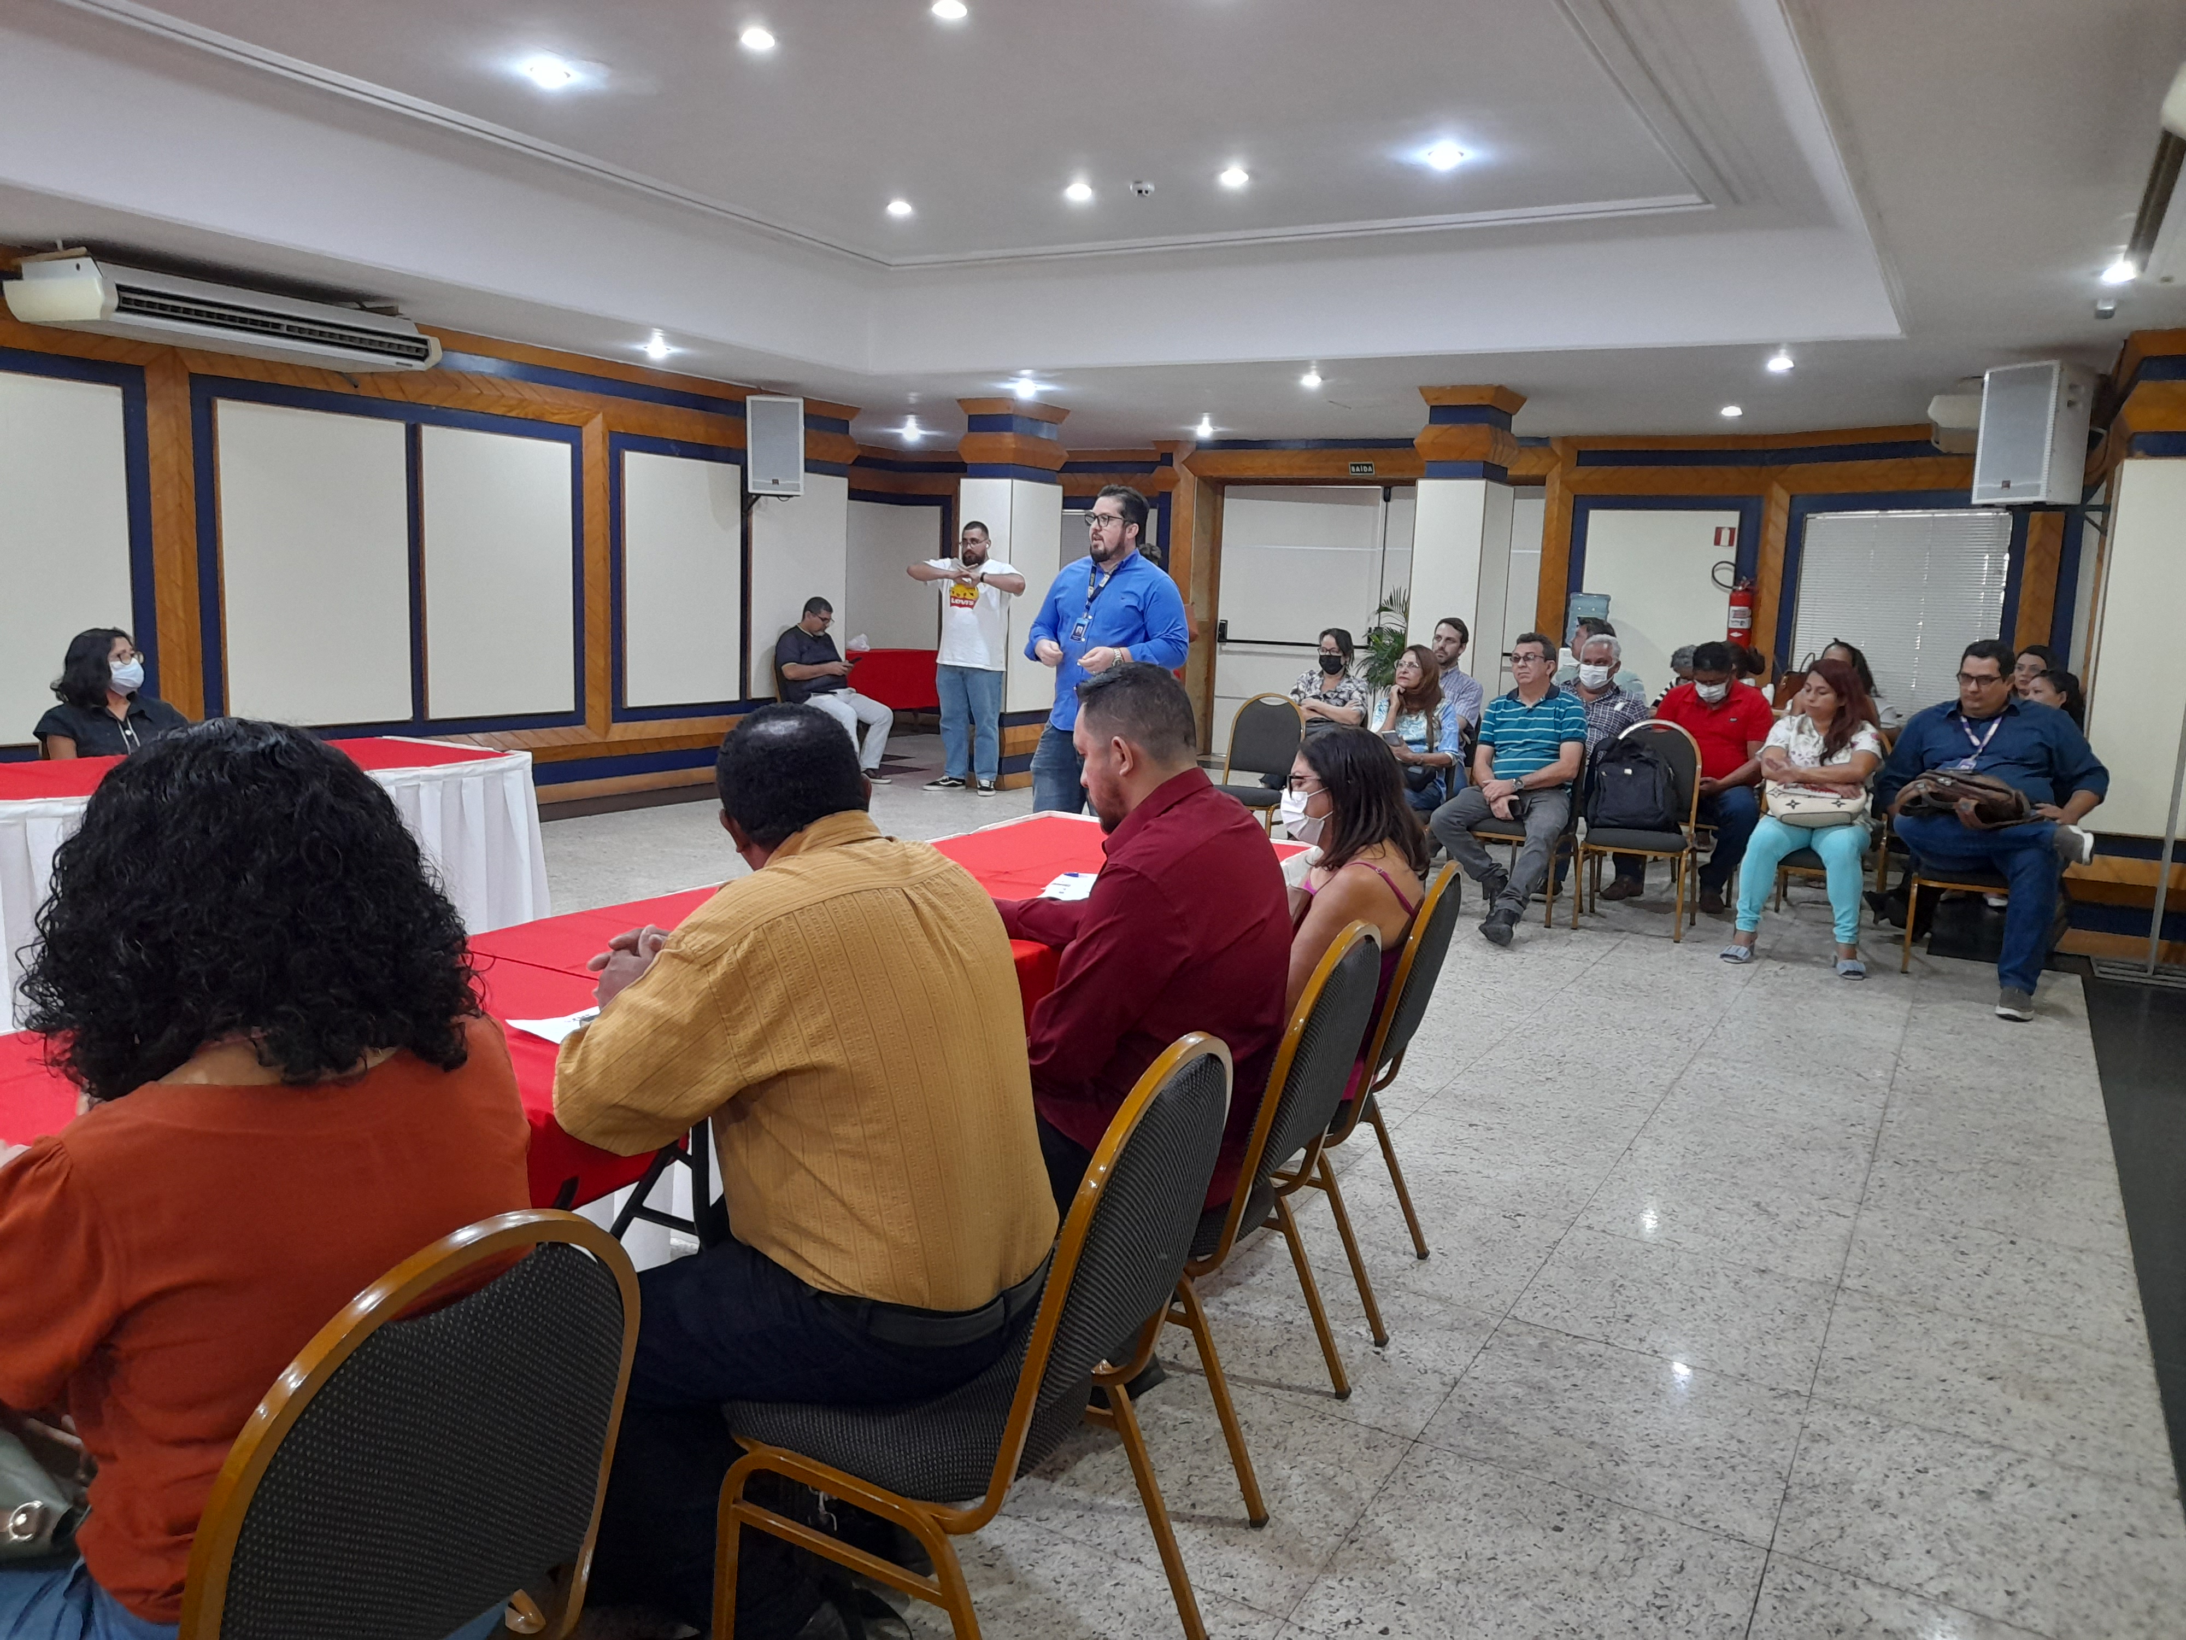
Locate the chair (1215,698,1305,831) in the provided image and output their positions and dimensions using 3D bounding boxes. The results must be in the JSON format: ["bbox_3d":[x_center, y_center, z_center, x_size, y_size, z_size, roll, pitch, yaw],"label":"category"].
[{"bbox_3d":[0.780,-0.168,7.750,0.450,0.903,0.520,7,10,31],"label":"chair"}]

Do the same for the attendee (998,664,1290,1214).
[{"bbox_3d":[-0.022,0.370,2.739,0.800,1.284,0.580,6,9,24],"label":"attendee"}]

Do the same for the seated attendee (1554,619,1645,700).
[{"bbox_3d":[2.702,-0.431,8.710,0.500,1.320,0.800,7,9,29],"label":"seated attendee"}]

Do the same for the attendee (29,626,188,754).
[{"bbox_3d":[-3.216,-0.075,5.358,0.780,1.140,0.480,7,9,29],"label":"attendee"}]

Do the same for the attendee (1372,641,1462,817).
[{"bbox_3d":[1.369,-0.206,7.245,0.500,1.176,0.840,9,11,38],"label":"attendee"}]

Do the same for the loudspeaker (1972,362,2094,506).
[{"bbox_3d":[4.231,-1.696,6.995,0.340,0.600,0.400,0,9,-15],"label":"loudspeaker"}]

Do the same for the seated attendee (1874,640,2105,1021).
[{"bbox_3d":[3.429,-0.023,6.059,0.800,1.330,1.000,7,9,29],"label":"seated attendee"}]

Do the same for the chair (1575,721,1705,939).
[{"bbox_3d":[2.431,0.023,6.959,0.460,0.905,0.550,7,9,29],"label":"chair"}]

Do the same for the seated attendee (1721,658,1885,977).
[{"bbox_3d":[2.960,-0.043,6.528,0.520,1.200,0.850,8,10,34],"label":"seated attendee"}]

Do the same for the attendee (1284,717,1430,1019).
[{"bbox_3d":[0.360,0.359,3.242,0.740,1.155,0.480,6,9,25],"label":"attendee"}]

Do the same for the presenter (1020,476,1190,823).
[{"bbox_3d":[0.037,-0.387,6.121,0.620,1.780,0.460,7,10,31],"label":"presenter"}]

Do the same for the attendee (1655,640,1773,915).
[{"bbox_3d":[2.960,-0.237,7.670,0.580,1.230,0.860,7,10,29],"label":"attendee"}]

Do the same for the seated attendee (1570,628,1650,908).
[{"bbox_3d":[2.506,-0.300,7.927,0.540,1.244,0.900,7,10,29],"label":"seated attendee"}]

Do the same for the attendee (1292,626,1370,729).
[{"bbox_3d":[1.218,-0.410,8.536,0.480,1.220,0.800,7,10,32],"label":"attendee"}]

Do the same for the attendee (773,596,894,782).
[{"bbox_3d":[-1.584,-0.797,10.161,0.770,1.242,0.550,3,9,5],"label":"attendee"}]

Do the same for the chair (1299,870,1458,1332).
[{"bbox_3d":[0.438,0.503,3.239,0.530,0.906,0.450,6,9,23],"label":"chair"}]

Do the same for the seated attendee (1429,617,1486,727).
[{"bbox_3d":[1.755,-0.410,8.316,0.500,1.285,0.860,8,11,35],"label":"seated attendee"}]

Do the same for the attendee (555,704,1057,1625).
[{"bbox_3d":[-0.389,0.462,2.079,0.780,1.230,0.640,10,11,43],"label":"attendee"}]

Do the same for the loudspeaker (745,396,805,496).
[{"bbox_3d":[-1.882,-2.217,9.380,0.345,0.585,0.330,2,9,-3],"label":"loudspeaker"}]

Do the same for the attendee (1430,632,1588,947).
[{"bbox_3d":[1.813,-0.173,6.891,0.540,1.251,0.950,7,10,31],"label":"attendee"}]

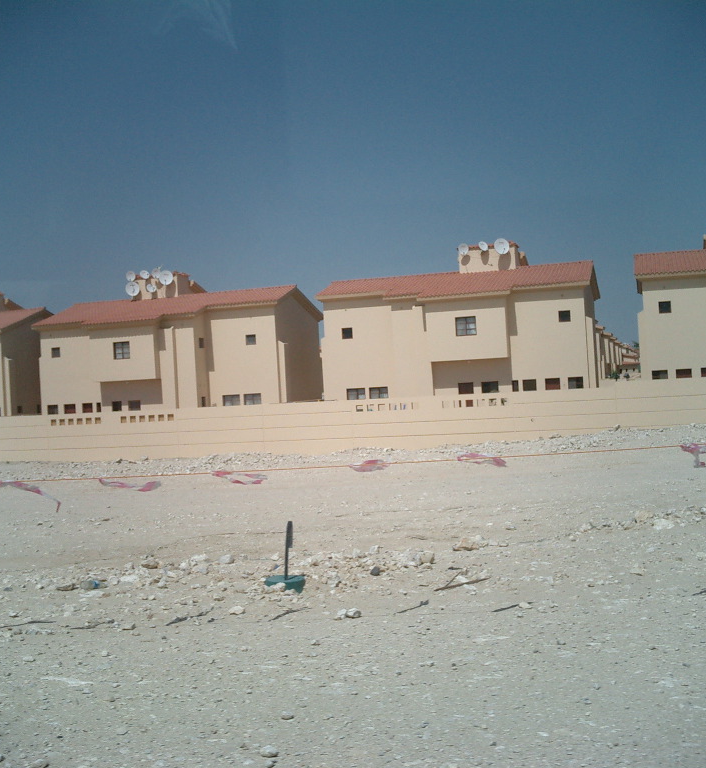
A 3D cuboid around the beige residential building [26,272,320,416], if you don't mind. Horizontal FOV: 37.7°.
[{"bbox_3d":[-10.508,-1.793,64.201,15.600,10.000,9.800,-3,0,16],"label":"beige residential building"}]

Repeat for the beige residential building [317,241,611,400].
[{"bbox_3d":[6.408,-2.690,59.248,15.100,10.000,9.800,-3,0,16],"label":"beige residential building"}]

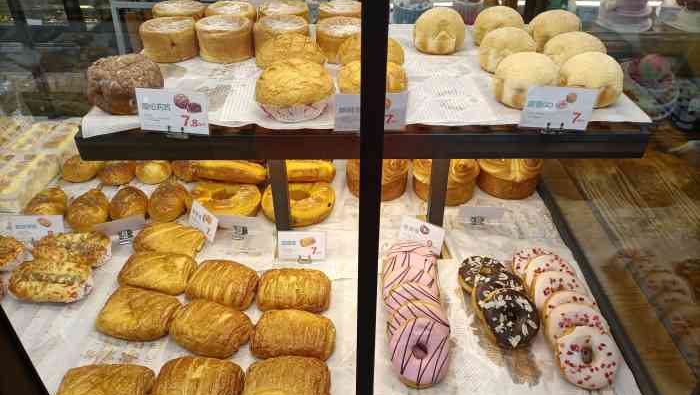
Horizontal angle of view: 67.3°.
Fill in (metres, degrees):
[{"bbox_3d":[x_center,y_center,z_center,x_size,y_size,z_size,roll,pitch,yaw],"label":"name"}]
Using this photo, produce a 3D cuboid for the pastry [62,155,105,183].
[{"bbox_3d":[-0.619,-0.067,1.214,0.083,0.048,0.083,0,34,3],"label":"pastry"}]

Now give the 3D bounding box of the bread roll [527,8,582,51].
[{"bbox_3d":[0.347,-0.279,0.886,0.086,0.066,0.086,0,34,3],"label":"bread roll"}]

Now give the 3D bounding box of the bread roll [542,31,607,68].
[{"bbox_3d":[0.345,-0.213,0.806,0.089,0.074,0.089,1,34,1],"label":"bread roll"}]

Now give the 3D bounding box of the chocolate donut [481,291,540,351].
[{"bbox_3d":[0.241,0.182,0.793,0.093,0.032,0.093,11,64,-7],"label":"chocolate donut"}]

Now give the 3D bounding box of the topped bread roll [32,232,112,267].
[{"bbox_3d":[-0.502,0.091,0.949,0.137,0.044,0.080,2,35,3],"label":"topped bread roll"}]

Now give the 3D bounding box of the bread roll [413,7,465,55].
[{"bbox_3d":[0.152,-0.283,0.895,0.088,0.072,0.088,0,34,3],"label":"bread roll"}]

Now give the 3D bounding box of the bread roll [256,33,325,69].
[{"bbox_3d":[-0.090,-0.211,0.805,0.108,0.068,0.108,0,34,0],"label":"bread roll"}]

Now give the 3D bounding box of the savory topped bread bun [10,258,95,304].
[{"bbox_3d":[-0.470,0.132,0.829,0.114,0.045,0.078,-2,34,-3],"label":"savory topped bread bun"}]

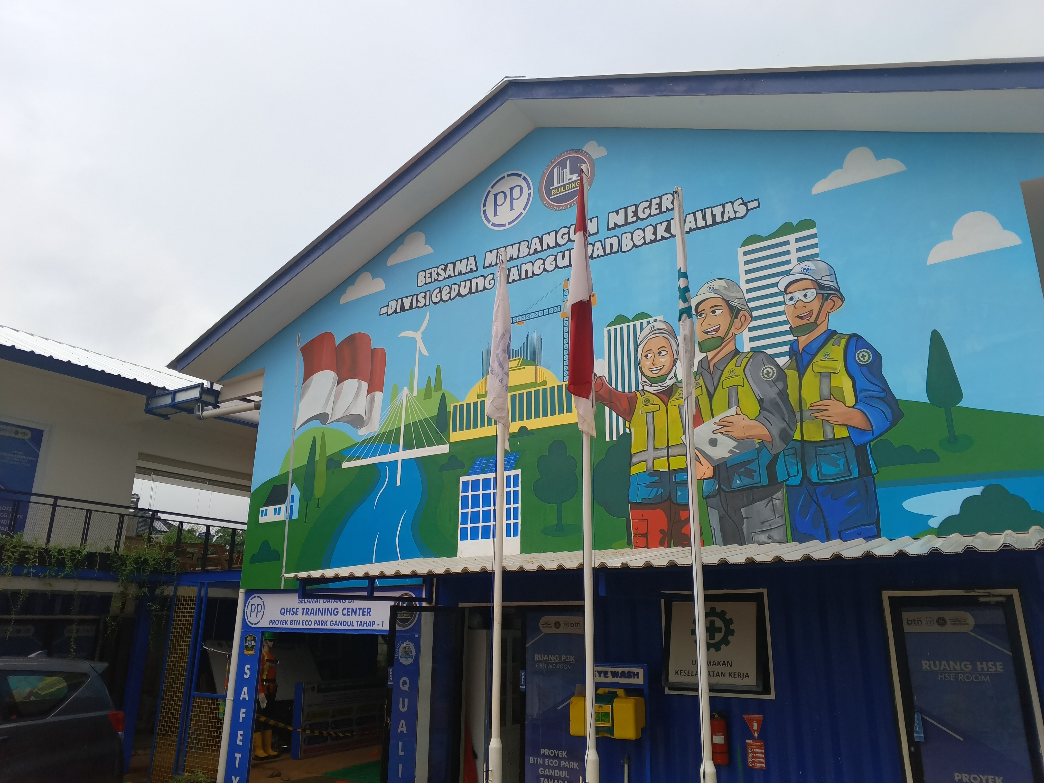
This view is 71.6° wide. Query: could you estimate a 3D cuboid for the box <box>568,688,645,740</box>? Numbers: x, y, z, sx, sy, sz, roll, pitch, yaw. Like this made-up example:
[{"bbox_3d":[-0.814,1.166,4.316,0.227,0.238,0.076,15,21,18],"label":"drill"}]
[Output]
[{"bbox_3d":[0.774,2.894,6.537,0.635,0.400,0.245,-10,-20,30],"label":"box"}]

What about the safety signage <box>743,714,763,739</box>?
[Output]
[{"bbox_3d":[1.931,2.789,6.023,0.172,0.175,0.010,-10,-20,30],"label":"safety signage"}]

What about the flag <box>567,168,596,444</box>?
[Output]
[{"bbox_3d":[0.405,-0.695,5.191,0.190,2.060,0.140,-10,-20,30],"label":"flag"}]

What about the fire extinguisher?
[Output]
[{"bbox_3d":[1.661,2.901,6.066,0.140,0.405,0.145,-10,-20,30],"label":"fire extinguisher"}]

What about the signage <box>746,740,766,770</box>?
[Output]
[{"bbox_3d":[1.931,2.992,5.960,0.146,0.208,0.010,-10,-20,30],"label":"signage"}]

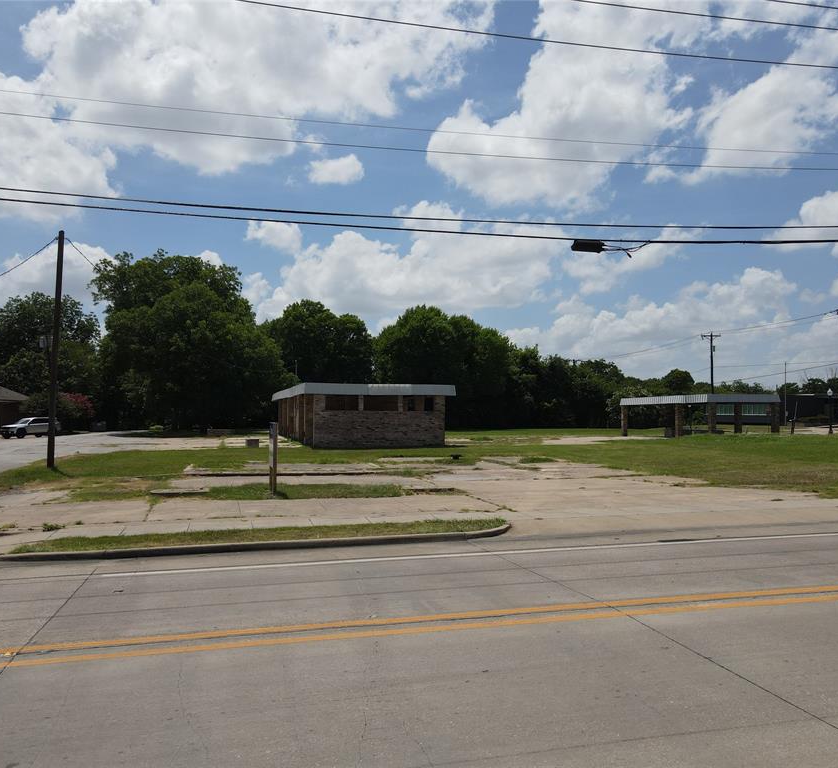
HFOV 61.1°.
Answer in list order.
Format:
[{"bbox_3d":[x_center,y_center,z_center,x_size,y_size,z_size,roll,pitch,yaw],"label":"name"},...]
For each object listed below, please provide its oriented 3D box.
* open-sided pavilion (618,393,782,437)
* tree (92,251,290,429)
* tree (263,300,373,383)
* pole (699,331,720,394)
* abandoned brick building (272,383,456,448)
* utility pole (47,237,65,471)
[{"bbox_3d":[23.066,2.767,59.470,6.500,3.400,12.200,1,-2,-15],"label":"open-sided pavilion"},{"bbox_3d":[-23.288,-4.296,73.156,18.500,18.700,17.500,1,-2,-18],"label":"tree"},{"bbox_3d":[-12.881,-2.394,91.087,14.000,16.200,13.500,0,-2,-8],"label":"tree"},{"bbox_3d":[34.487,-0.349,84.013,2.600,11.400,0.450,1,-2,-15],"label":"pole"},{"bbox_3d":[-5.262,2.284,52.258,8.780,3.630,24.000,1,-2,-16],"label":"abandoned brick building"},{"bbox_3d":[-14.158,-1.369,27.729,0.300,9.253,0.300,2,-2,-15],"label":"utility pole"}]

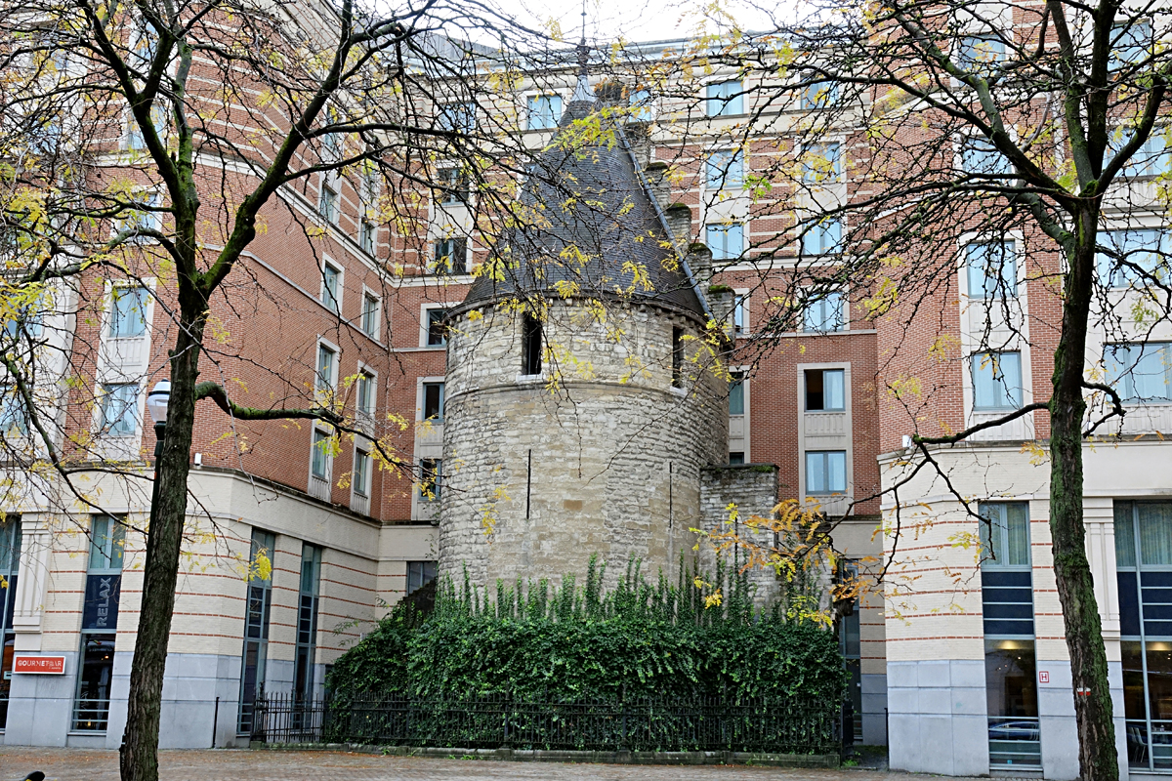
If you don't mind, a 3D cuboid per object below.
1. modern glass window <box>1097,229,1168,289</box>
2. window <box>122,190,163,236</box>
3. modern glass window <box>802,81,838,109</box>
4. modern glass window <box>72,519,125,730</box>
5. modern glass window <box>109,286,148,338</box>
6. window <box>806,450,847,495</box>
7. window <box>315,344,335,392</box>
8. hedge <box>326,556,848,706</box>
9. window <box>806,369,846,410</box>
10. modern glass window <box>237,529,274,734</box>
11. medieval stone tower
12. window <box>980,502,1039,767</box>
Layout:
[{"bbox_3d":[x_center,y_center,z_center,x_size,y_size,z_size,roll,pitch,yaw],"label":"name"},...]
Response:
[{"bbox_3d":[13.519,-3.237,32.708,1.873,1.478,0.150,-2,-14,13],"label":"modern glass window"},{"bbox_3d":[-13.421,-5.197,40.098,1.125,1.526,0.150,-2,-14,13],"label":"window"},{"bbox_3d":[8.715,-11.162,49.760,1.388,1.502,0.150,-2,-14,13],"label":"modern glass window"},{"bbox_3d":[-13.601,6.453,37.339,1.081,5.986,0.150,-2,-14,13],"label":"modern glass window"},{"bbox_3d":[-13.477,-2.336,39.424,1.171,1.556,0.150,-2,-14,13],"label":"modern glass window"},{"bbox_3d":[8.364,2.862,46.471,1.405,1.567,0.150,-2,-14,13],"label":"window"},{"bbox_3d":[-8.969,-0.676,45.909,0.150,1.487,1.230,-2,-14,13],"label":"window"},{"bbox_3d":[-0.181,7.236,36.386,14.014,5.291,2.860,-2,-14,13],"label":"hedge"},{"bbox_3d":[8.434,-0.011,47.145,1.408,1.542,0.150,-2,-14,13],"label":"window"},{"bbox_3d":[-9.994,7.271,40.407,0.150,6.020,1.687,-2,-14,13],"label":"modern glass window"},{"bbox_3d":[0.052,-0.178,42.949,9.038,22.880,8.857,-3,-14,17],"label":"medieval stone tower"},{"bbox_3d":[10.089,5.750,31.756,1.186,6.249,0.150,-2,-14,13],"label":"window"}]

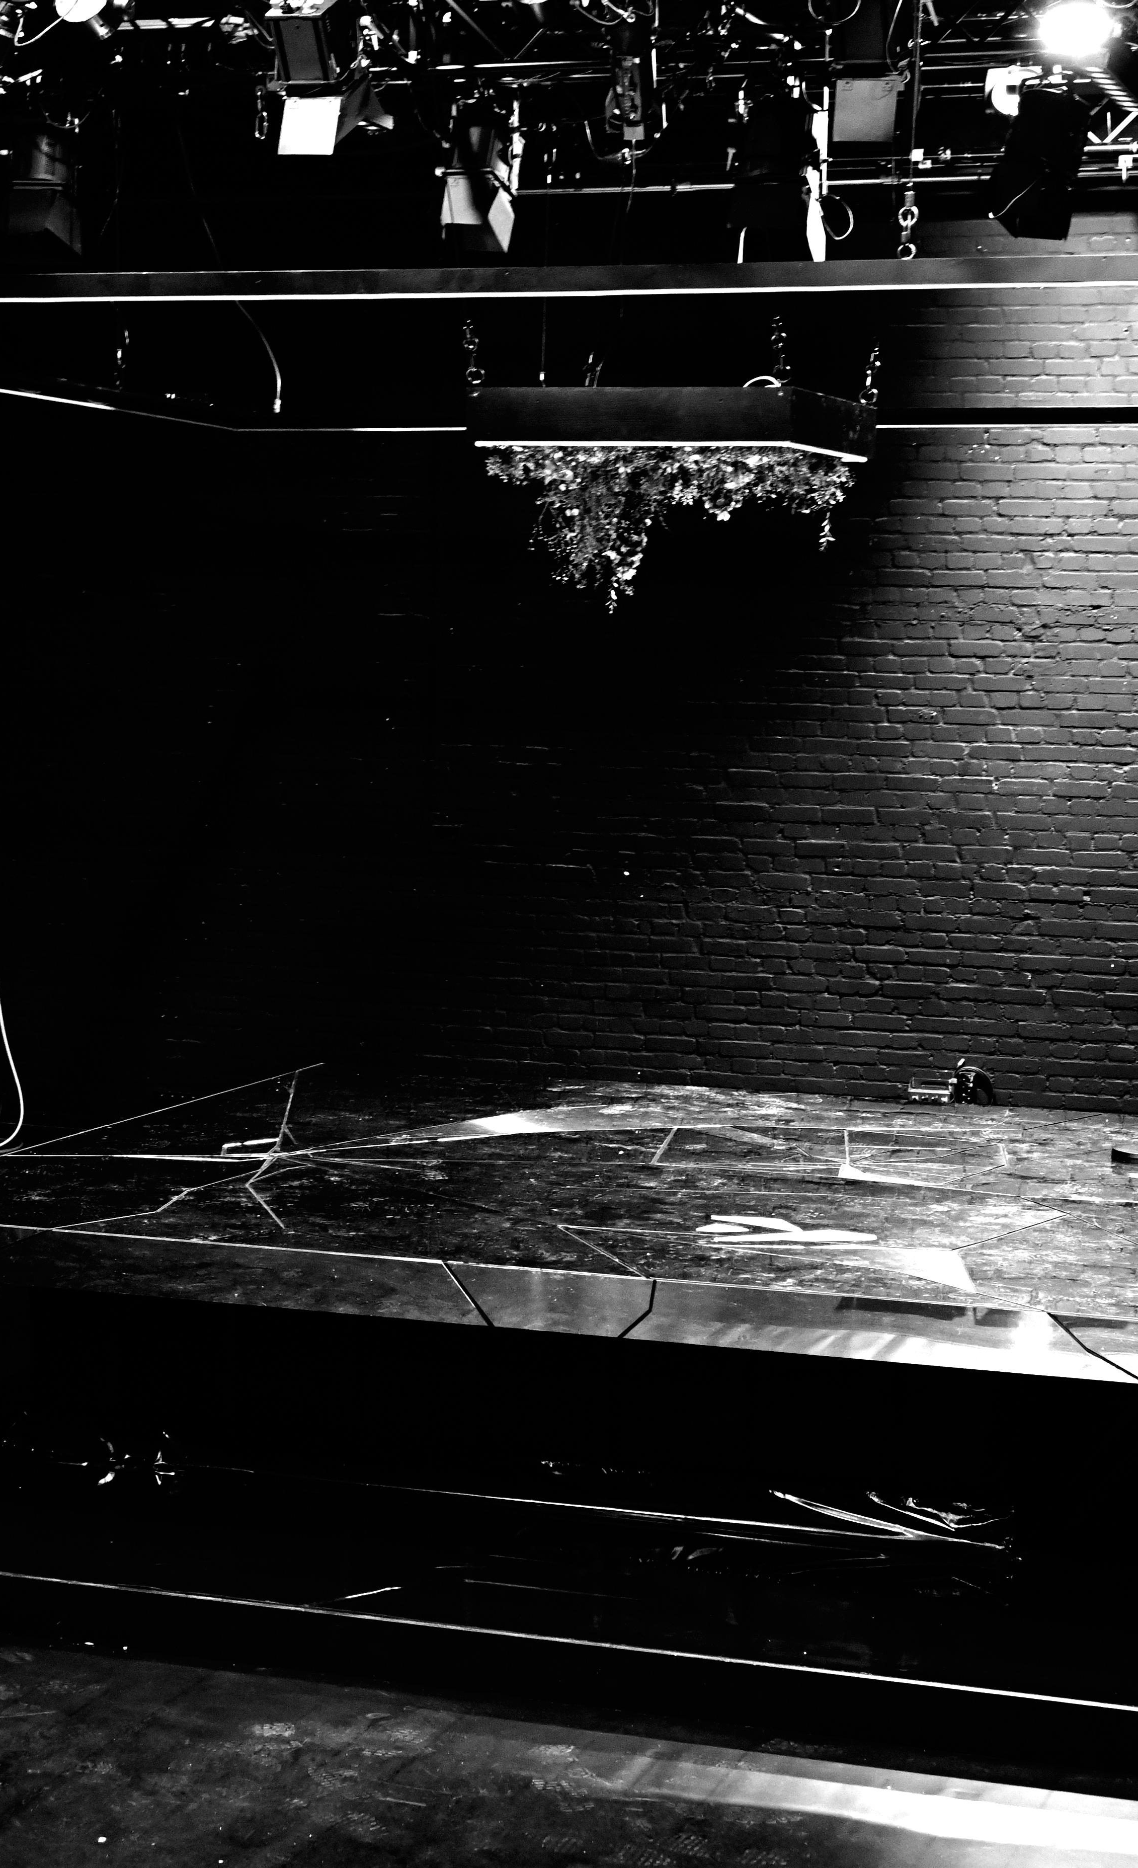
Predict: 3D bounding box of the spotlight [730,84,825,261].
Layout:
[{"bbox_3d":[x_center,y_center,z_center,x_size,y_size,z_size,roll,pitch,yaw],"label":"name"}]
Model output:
[{"bbox_3d":[0.641,-2.340,10.080,0.240,0.520,0.260,3,-3,19],"label":"spotlight"}]

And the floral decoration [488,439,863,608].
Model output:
[{"bbox_3d":[0.357,-1.365,11.082,1.030,0.521,0.822,3,5,19],"label":"floral decoration"}]

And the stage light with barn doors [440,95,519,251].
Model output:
[{"bbox_3d":[-0.329,-2.822,12.130,0.240,0.572,0.250,3,5,19],"label":"stage light with barn doors"}]

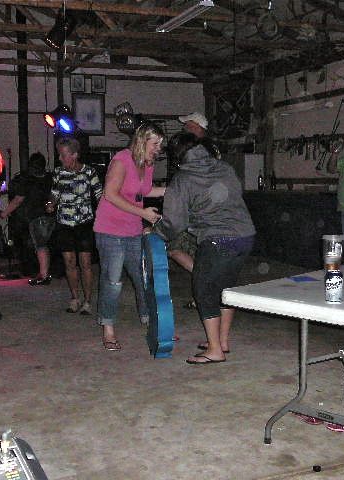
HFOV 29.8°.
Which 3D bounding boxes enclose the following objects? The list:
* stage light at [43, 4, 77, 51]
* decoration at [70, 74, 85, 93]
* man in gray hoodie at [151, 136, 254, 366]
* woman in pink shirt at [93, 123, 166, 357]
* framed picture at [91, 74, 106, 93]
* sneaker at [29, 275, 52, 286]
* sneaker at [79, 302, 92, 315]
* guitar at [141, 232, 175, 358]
[{"bbox_3d":[-1.149,-2.190,6.670,0.230,0.400,0.230,34,2,-8],"label":"stage light"},{"bbox_3d":[-1.462,-2.434,10.050,0.226,0.280,0.025,-2,5,-20],"label":"decoration"},{"bbox_3d":[0.216,0.040,4.433,0.620,1.530,0.500,3,6,23],"label":"man in gray hoodie"},{"bbox_3d":[-0.326,-0.049,4.846,0.440,1.610,0.470,4,7,35],"label":"woman in pink shirt"},{"bbox_3d":[-1.141,-2.445,10.130,0.226,0.280,0.025,-2,5,-20],"label":"framed picture"},{"bbox_3d":[-1.508,0.455,7.417,0.280,0.110,0.105,-2,6,-21],"label":"sneaker"},{"bbox_3d":[-0.785,0.612,5.904,0.105,0.100,0.270,1,6,11],"label":"sneaker"},{"bbox_3d":[-0.098,0.381,4.480,0.120,0.880,0.350,-6,5,-14],"label":"guitar"}]

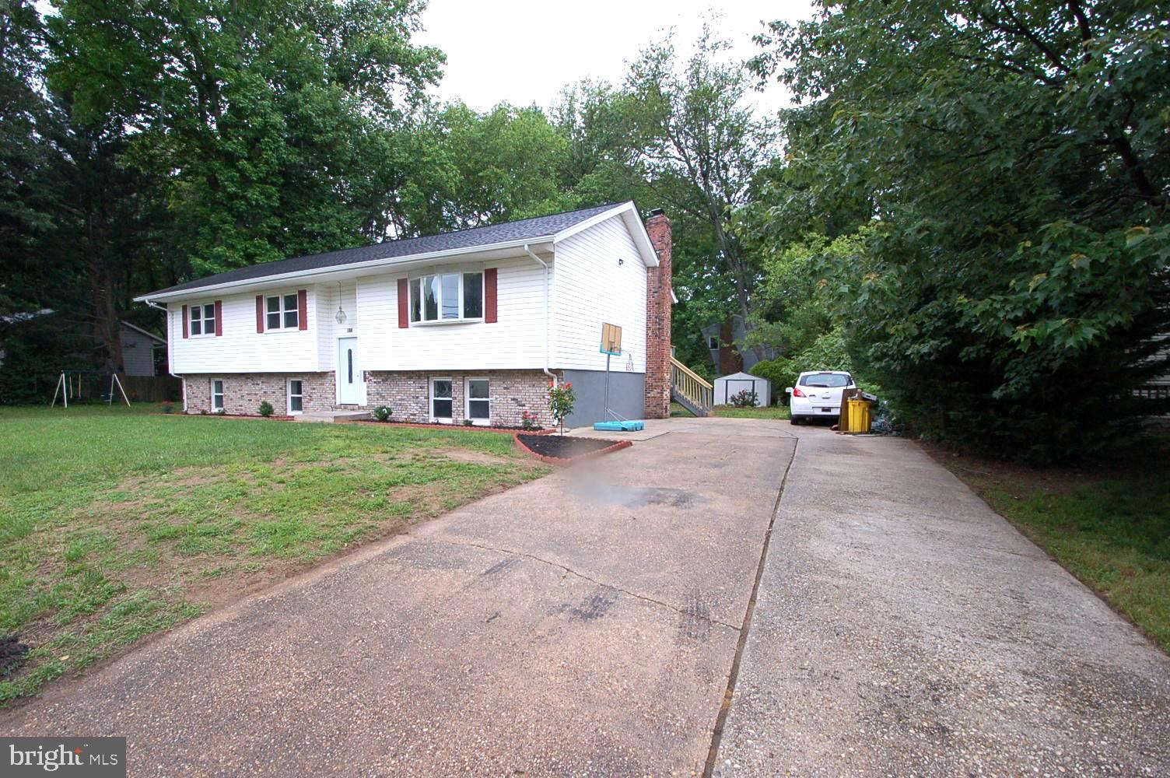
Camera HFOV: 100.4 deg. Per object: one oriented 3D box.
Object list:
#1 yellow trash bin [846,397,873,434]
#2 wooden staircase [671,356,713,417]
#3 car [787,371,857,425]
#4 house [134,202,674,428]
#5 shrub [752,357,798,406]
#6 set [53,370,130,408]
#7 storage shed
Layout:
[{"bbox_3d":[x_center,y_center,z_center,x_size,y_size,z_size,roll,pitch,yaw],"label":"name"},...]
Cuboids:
[{"bbox_3d":[6.455,0.620,11.438,0.540,0.780,0.540,1,2,26],"label":"yellow trash bin"},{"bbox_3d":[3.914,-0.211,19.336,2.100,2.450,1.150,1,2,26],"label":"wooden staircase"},{"bbox_3d":[7.233,0.256,14.715,1.700,1.530,4.290,1,2,24],"label":"car"},{"bbox_3d":[-6.441,-2.374,18.058,17.876,6.715,9.271,1,2,26],"label":"house"},{"bbox_3d":[10.225,-0.458,26.297,2.400,2.600,2.400,1,2,26],"label":"shrub"},{"bbox_3d":[-25.200,0.025,24.827,1.660,1.780,2.400,1,1,24],"label":"set"},{"bbox_3d":[8.151,0.025,24.993,2.550,1.680,1.750,1,2,26],"label":"storage shed"}]

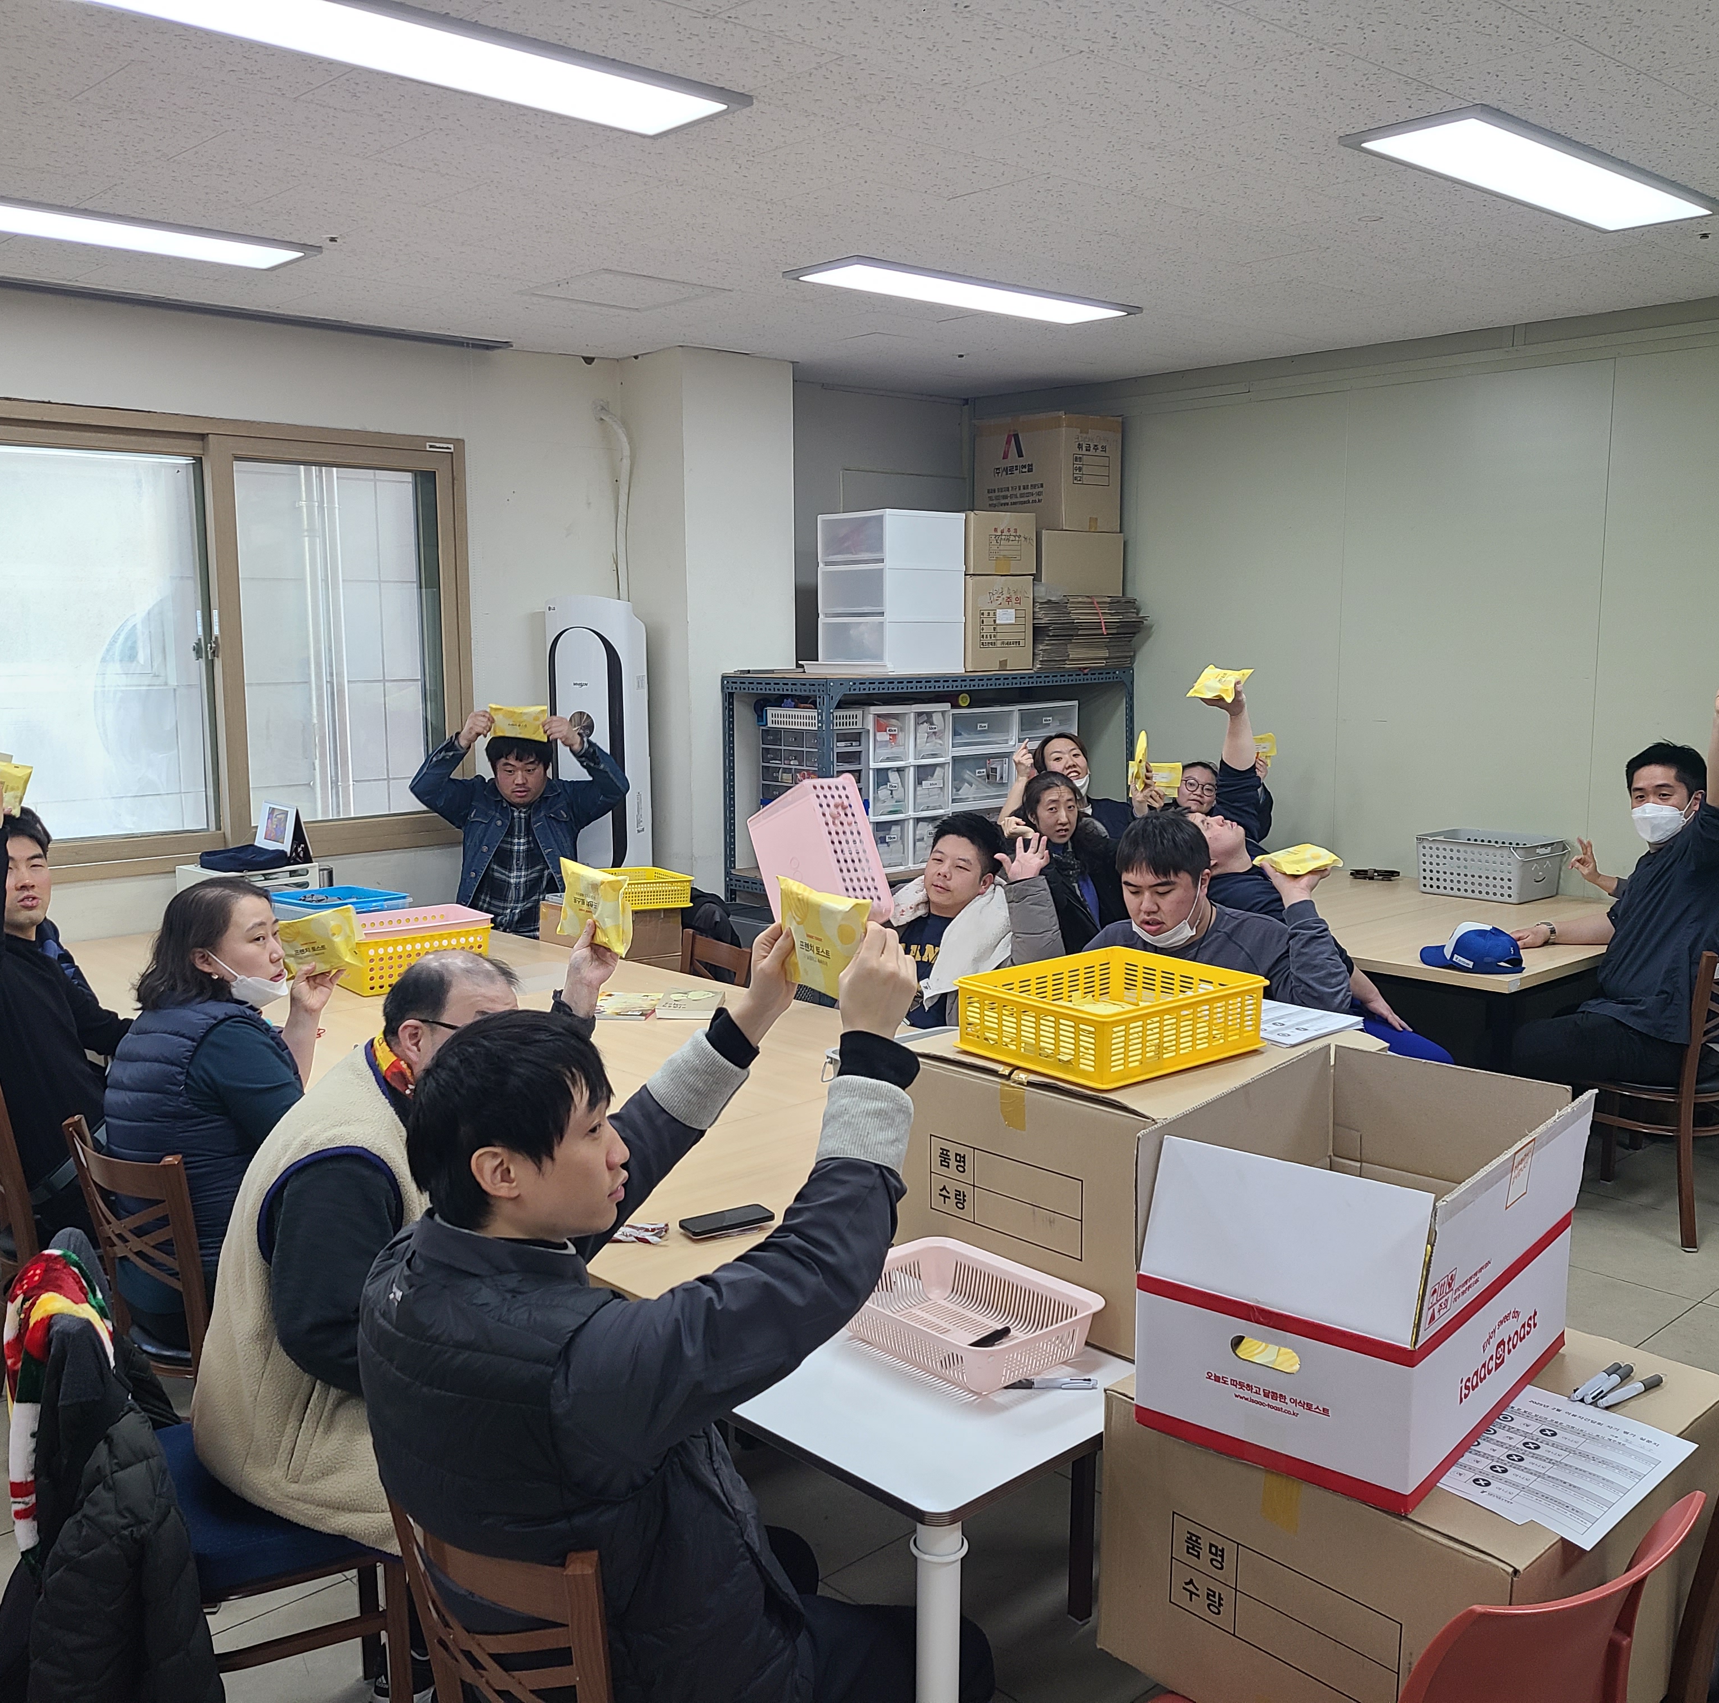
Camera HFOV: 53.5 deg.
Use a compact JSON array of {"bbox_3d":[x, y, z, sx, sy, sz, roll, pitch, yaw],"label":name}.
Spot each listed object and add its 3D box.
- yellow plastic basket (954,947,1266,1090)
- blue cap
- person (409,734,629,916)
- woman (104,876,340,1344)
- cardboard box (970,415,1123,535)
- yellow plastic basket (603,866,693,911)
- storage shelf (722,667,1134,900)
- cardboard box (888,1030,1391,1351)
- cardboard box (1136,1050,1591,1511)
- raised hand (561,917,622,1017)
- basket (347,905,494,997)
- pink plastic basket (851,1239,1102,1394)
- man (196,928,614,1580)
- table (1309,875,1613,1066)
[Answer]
[{"bbox_3d":[0.376,0.245,2.565,0.352,0.104,0.322,-6,10,-38],"label":"yellow plastic basket"},{"bbox_3d":[1.720,0.265,4.816,0.265,0.122,0.172,1,8,7],"label":"blue cap"},{"bbox_3d":[-1.054,0.285,5.432,0.700,1.380,0.550,-1,8,-8],"label":"person"},{"bbox_3d":[-1.088,0.653,3.189,0.620,1.240,0.500,-7,10,-43],"label":"woman"},{"bbox_3d":[0.806,-1.593,7.279,0.373,0.471,0.497,-7,10,-42],"label":"cardboard box"},{"bbox_3d":[-0.801,0.135,5.881,0.375,0.096,0.320,-4,8,-27],"label":"yellow plastic basket"},{"bbox_3d":[0.327,0.021,7.030,1.770,1.510,0.610,-7,10,-42],"label":"storage shelf"},{"bbox_3d":[0.412,0.462,2.587,0.565,0.335,0.520,-7,10,-42],"label":"cardboard box"},{"bbox_3d":[0.602,0.469,2.002,0.340,0.338,0.508,6,10,39],"label":"cardboard box"},{"bbox_3d":[-0.432,0.184,2.750,0.100,0.170,0.090,-4,8,-23],"label":"raised hand"},{"bbox_3d":[-1.238,0.270,4.644,0.392,0.160,0.275,-7,10,-40],"label":"basket"},{"bbox_3d":[0.129,0.619,2.271,0.240,0.073,0.345,-7,10,-43],"label":"pink plastic basket"},{"bbox_3d":[-0.614,0.731,2.589,0.800,1.200,0.580,-7,10,-43],"label":"man"},{"bbox_3d":[1.810,0.576,5.731,1.480,0.740,1.500,-7,10,-42],"label":"table"}]

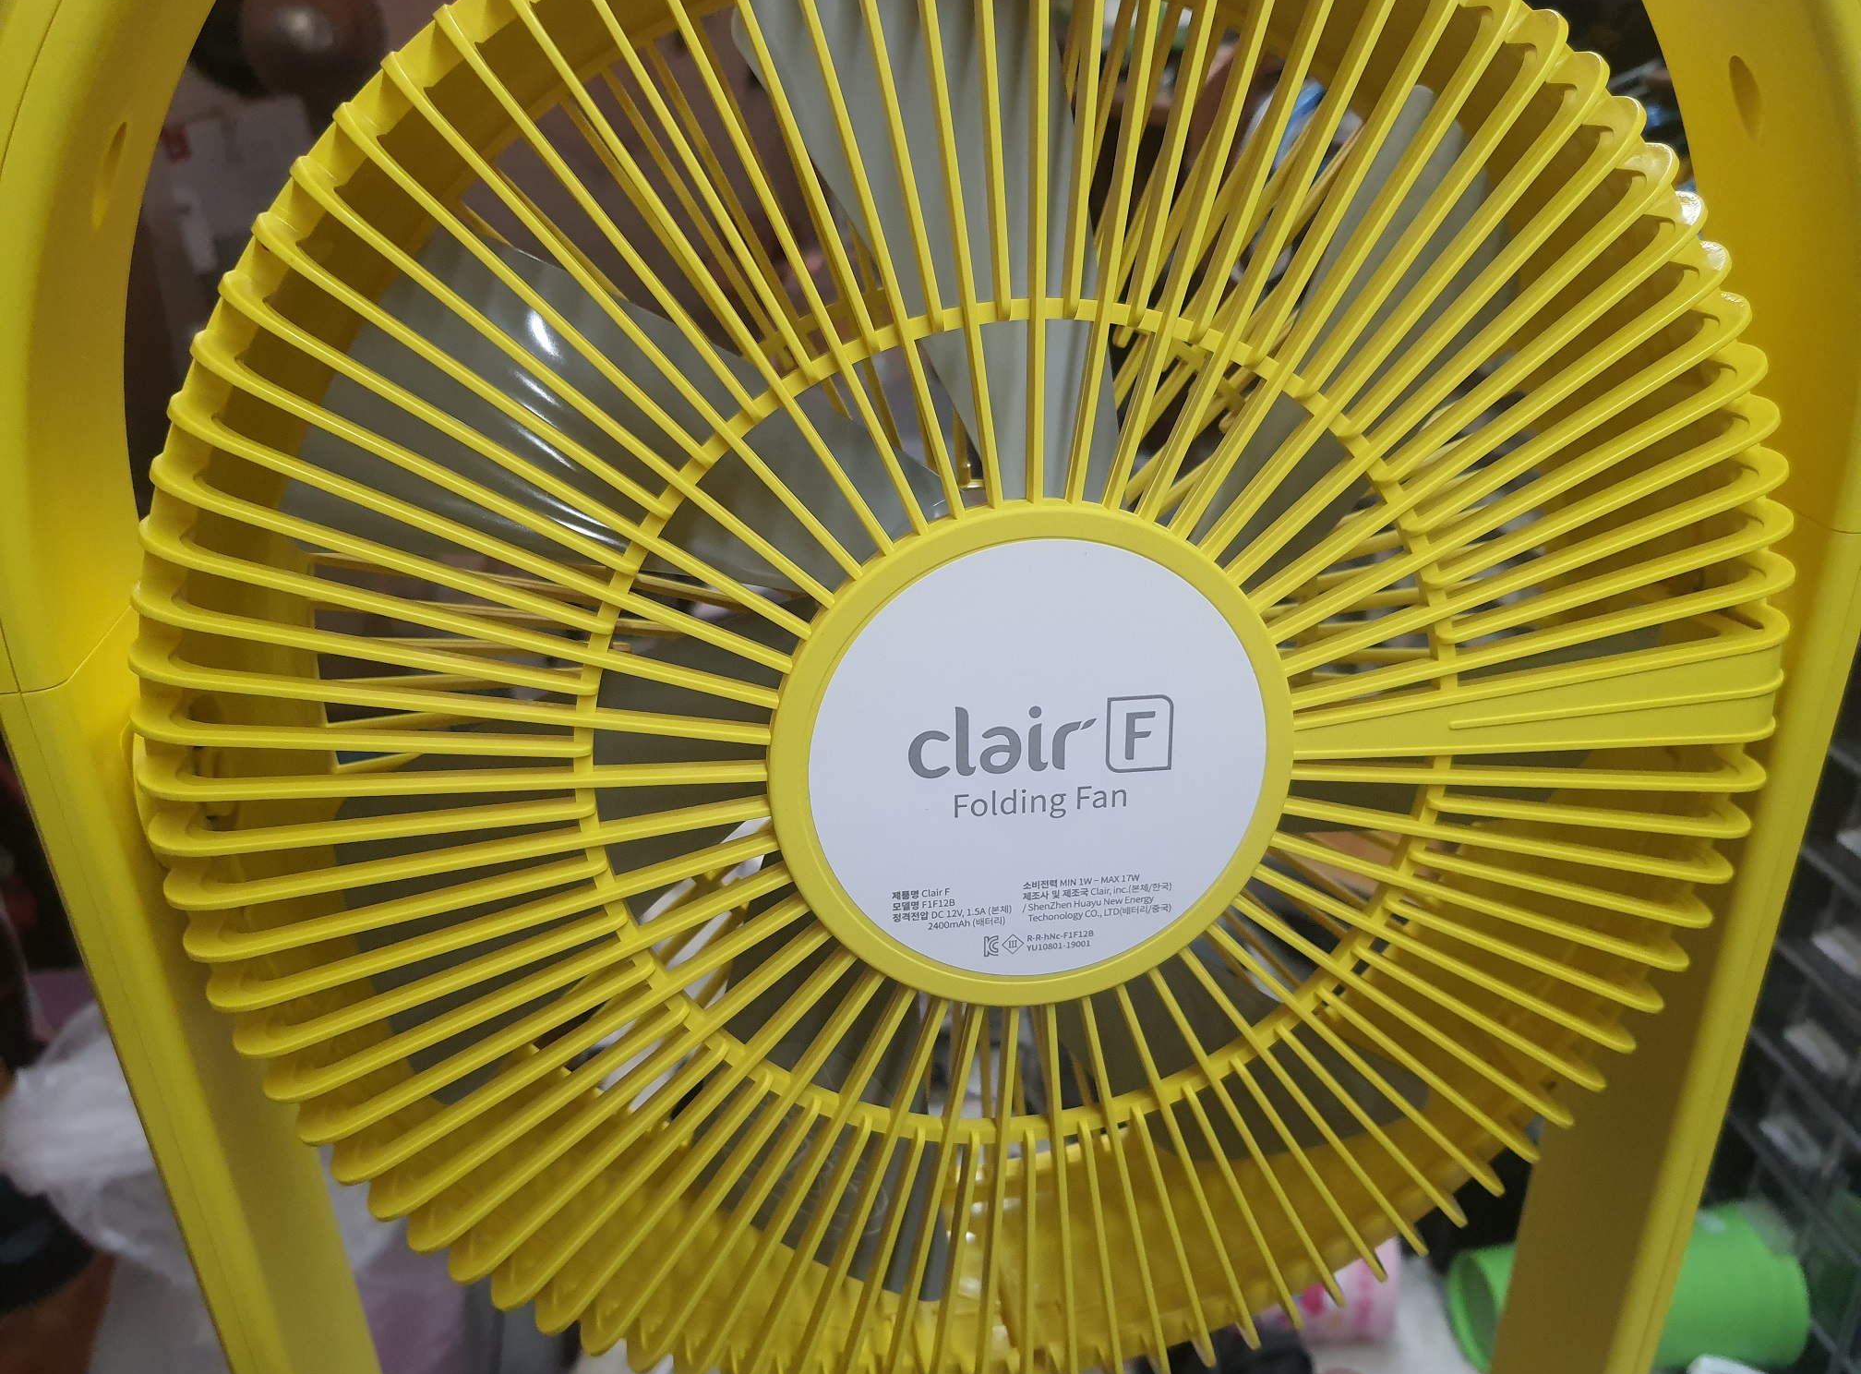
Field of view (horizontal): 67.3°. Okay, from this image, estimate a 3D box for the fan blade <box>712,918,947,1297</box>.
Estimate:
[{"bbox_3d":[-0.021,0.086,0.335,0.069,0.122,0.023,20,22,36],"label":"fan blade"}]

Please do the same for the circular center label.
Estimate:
[{"bbox_3d":[0.022,0.016,0.270,0.090,0.090,0.003,-3,19,-8],"label":"circular center label"}]

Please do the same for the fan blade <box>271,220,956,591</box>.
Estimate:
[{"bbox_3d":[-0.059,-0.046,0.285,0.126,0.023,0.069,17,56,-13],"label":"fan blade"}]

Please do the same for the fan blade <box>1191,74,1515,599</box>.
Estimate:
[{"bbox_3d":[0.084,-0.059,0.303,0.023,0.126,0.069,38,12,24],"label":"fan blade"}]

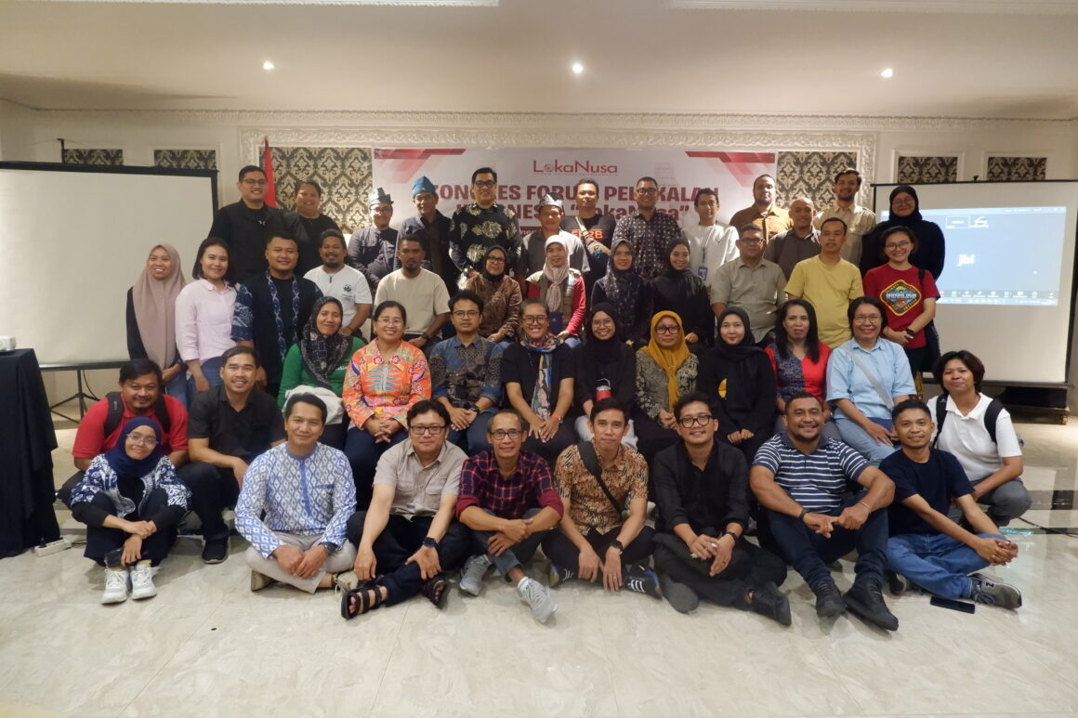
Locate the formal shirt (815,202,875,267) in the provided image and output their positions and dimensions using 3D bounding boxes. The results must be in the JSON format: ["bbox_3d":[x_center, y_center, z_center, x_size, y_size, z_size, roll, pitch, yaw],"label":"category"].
[{"bbox_3d":[2.223,-0.768,4.999,0.510,0.720,0.280,2,6,21],"label":"formal shirt"}]

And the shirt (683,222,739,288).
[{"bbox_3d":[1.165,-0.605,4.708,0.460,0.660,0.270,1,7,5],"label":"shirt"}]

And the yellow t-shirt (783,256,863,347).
[{"bbox_3d":[1.966,-0.384,4.768,0.540,0.640,0.300,1,7,8],"label":"yellow t-shirt"}]

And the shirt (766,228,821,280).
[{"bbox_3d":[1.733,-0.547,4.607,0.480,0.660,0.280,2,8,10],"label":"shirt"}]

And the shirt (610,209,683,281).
[{"bbox_3d":[0.787,-0.734,5.048,0.540,0.720,0.320,1,7,5],"label":"shirt"}]

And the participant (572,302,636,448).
[{"bbox_3d":[0.384,0.302,4.035,0.450,1.240,0.780,1,7,4],"label":"participant"}]

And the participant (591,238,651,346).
[{"bbox_3d":[0.553,-0.181,4.631,0.460,1.240,0.750,1,7,5],"label":"participant"}]

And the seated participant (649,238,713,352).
[{"bbox_3d":[0.953,-0.180,4.632,0.460,1.240,0.750,1,7,6],"label":"seated participant"}]

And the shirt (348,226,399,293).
[{"bbox_3d":[-1.160,-0.640,5.040,0.520,0.680,0.330,-1,7,-10],"label":"shirt"}]

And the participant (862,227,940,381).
[{"bbox_3d":[2.153,0.044,4.170,0.480,1.658,0.320,3,8,18],"label":"participant"}]

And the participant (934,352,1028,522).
[{"bbox_3d":[2.485,0.455,3.922,0.560,0.980,0.640,3,7,20],"label":"participant"}]

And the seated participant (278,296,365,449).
[{"bbox_3d":[-1.114,0.319,3.648,0.500,1.270,0.740,-1,8,-10],"label":"seated participant"}]

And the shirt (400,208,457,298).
[{"bbox_3d":[-0.806,-0.708,4.955,0.530,0.720,0.290,-1,6,-10],"label":"shirt"}]

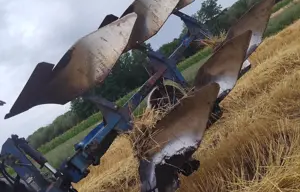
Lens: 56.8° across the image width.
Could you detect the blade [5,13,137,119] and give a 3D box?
[{"bbox_3d":[-0.670,-0.194,2.382,1.438,0.403,0.298,-37,0,5],"label":"blade"}]

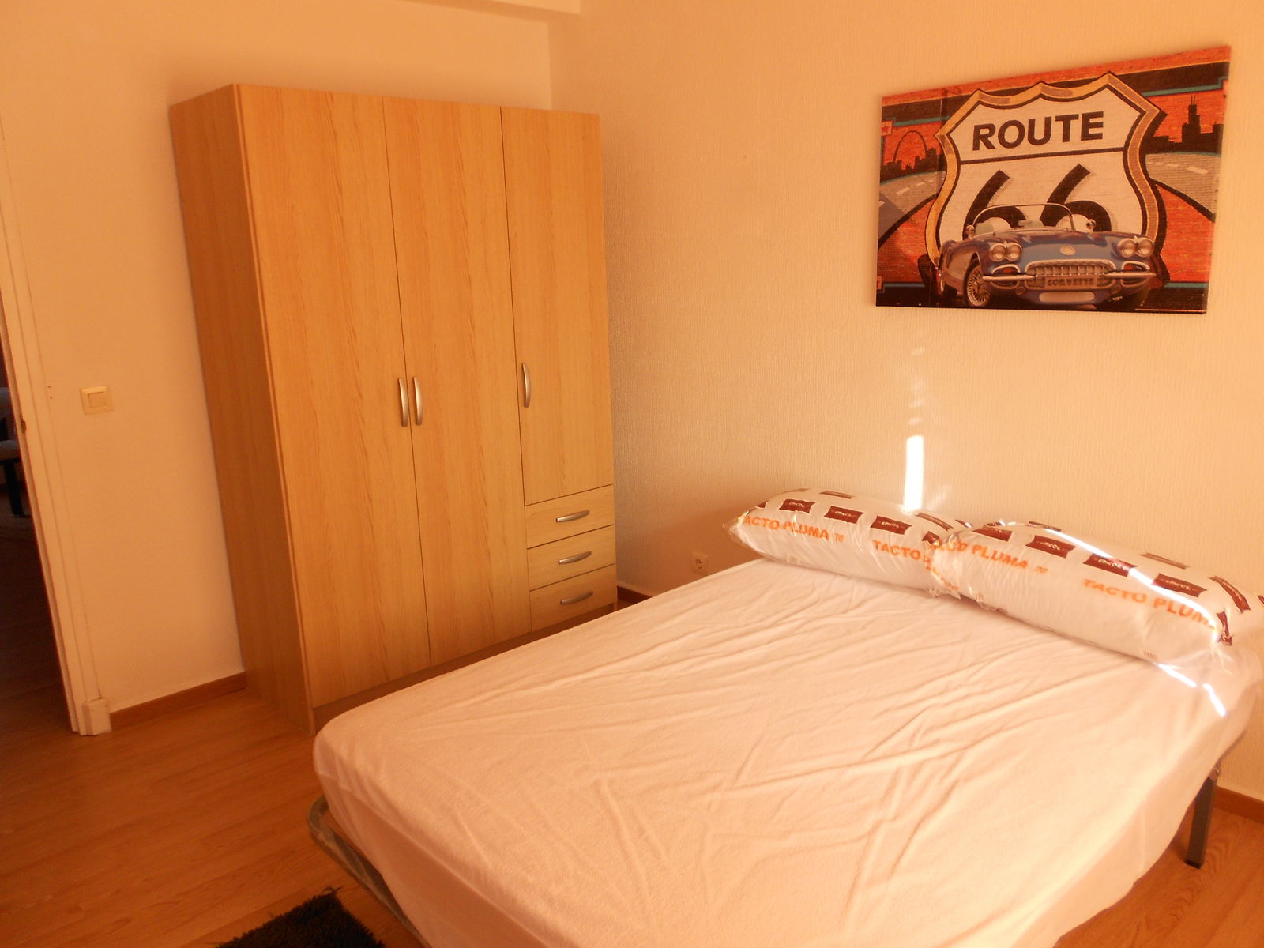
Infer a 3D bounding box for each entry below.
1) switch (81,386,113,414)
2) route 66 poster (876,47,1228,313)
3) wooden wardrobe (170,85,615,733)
[{"bbox_3d":[-1.641,-0.225,2.912,0.080,0.080,0.012,-13,18,-41],"label":"switch"},{"bbox_3d":[1.056,-0.742,2.537,0.025,0.602,0.900,-13,18,-41],"label":"route 66 poster"},{"bbox_3d":[-0.738,-0.261,3.364,1.284,1.925,0.539,-13,18,-41],"label":"wooden wardrobe"}]

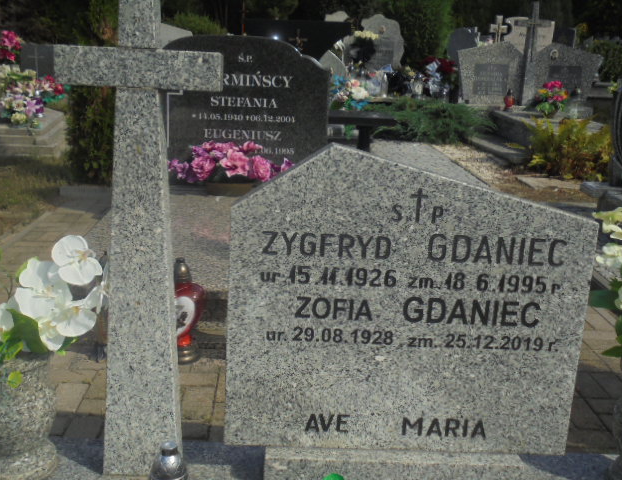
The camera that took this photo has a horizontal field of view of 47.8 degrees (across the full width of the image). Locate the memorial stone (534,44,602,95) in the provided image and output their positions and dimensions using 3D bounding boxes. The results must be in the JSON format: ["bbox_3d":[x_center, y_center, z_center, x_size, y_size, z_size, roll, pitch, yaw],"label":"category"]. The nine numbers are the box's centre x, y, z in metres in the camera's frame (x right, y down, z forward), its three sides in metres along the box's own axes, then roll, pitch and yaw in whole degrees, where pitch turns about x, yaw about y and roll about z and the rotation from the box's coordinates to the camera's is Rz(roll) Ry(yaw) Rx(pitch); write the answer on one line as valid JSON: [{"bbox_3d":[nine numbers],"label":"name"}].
[{"bbox_3d":[2.963,-1.917,8.186,0.820,0.695,0.130,2,17,-3],"label":"memorial stone"}]

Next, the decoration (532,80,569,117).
[{"bbox_3d":[2.434,-1.450,7.194,0.391,0.364,0.330,2,17,-3],"label":"decoration"}]

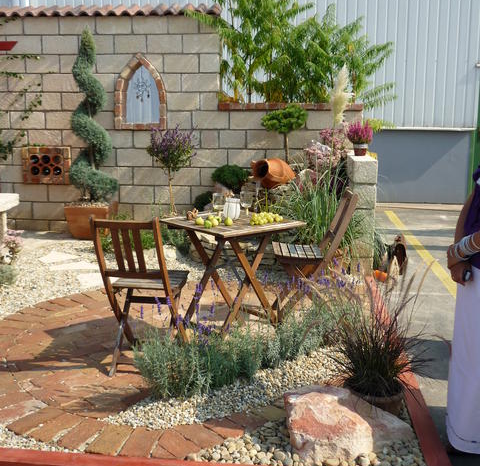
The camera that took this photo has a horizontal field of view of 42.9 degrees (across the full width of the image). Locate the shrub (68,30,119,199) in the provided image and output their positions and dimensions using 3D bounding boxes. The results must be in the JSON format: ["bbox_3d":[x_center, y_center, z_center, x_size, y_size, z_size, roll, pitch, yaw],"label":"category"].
[{"bbox_3d":[-1.580,-1.273,6.580,0.500,1.850,0.480,1,10,5],"label":"shrub"}]

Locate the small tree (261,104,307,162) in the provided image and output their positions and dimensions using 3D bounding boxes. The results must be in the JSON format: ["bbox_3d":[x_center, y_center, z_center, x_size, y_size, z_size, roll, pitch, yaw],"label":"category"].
[{"bbox_3d":[0.447,-1.025,6.267,0.470,0.598,0.450,1,10,4],"label":"small tree"}]

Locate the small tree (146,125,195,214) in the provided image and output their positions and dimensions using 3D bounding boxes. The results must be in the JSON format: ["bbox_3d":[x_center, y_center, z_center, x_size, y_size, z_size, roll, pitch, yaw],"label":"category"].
[{"bbox_3d":[-0.713,-0.650,6.350,0.480,0.900,0.460,1,10,5],"label":"small tree"}]

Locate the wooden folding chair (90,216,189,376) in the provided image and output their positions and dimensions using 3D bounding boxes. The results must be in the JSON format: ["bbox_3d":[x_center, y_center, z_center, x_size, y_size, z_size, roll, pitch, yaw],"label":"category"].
[{"bbox_3d":[-0.525,0.318,3.529,0.405,0.900,0.590,2,10,11],"label":"wooden folding chair"}]

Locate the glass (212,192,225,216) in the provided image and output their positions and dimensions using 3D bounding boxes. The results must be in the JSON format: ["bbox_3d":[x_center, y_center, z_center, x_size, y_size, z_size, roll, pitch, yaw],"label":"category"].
[{"bbox_3d":[-0.159,-0.210,4.502,0.086,0.178,0.086,0,10,0],"label":"glass"}]

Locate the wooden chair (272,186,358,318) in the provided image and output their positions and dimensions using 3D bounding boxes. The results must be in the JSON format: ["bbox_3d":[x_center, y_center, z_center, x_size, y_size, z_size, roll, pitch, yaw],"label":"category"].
[{"bbox_3d":[0.552,0.144,4.558,0.590,0.900,0.405,2,10,11],"label":"wooden chair"}]

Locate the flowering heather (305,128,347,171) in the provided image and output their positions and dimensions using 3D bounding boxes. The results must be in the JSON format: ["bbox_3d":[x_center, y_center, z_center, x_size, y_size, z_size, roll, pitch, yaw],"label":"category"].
[{"bbox_3d":[0.806,-0.787,5.750,0.400,0.410,0.380,1,10,5],"label":"flowering heather"}]

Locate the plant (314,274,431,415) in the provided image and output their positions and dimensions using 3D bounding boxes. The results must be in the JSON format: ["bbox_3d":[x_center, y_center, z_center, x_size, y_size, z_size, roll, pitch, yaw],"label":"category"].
[{"bbox_3d":[0.661,0.557,3.042,0.540,0.690,0.520,0,10,0],"label":"plant"}]

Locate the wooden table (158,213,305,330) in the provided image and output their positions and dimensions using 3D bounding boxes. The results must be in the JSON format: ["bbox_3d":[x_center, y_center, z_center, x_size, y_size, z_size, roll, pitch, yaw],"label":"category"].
[{"bbox_3d":[-0.053,0.263,4.395,0.760,0.715,0.760,-8,13,-38],"label":"wooden table"}]

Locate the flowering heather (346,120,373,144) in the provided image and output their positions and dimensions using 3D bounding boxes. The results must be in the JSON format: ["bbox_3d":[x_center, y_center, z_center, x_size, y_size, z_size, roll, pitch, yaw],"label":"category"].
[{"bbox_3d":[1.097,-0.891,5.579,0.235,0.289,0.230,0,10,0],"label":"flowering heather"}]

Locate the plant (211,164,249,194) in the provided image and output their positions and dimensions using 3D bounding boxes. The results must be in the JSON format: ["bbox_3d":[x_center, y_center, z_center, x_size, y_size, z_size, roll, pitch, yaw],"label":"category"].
[{"bbox_3d":[-0.106,-0.539,6.150,0.390,0.330,0.380,1,10,5],"label":"plant"}]

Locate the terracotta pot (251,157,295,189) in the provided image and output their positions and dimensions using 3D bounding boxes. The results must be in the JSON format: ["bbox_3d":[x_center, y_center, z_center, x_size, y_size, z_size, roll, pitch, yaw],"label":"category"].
[{"bbox_3d":[0.316,-0.579,5.939,0.380,0.270,0.270,15,-2,-40],"label":"terracotta pot"}]

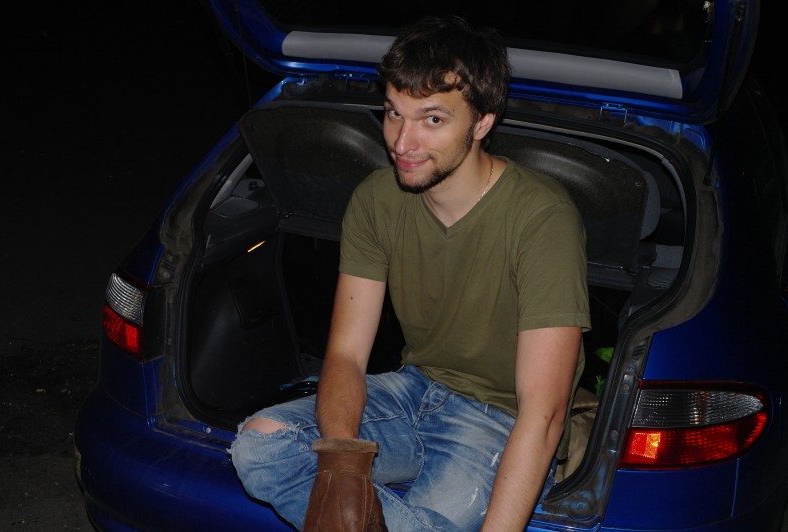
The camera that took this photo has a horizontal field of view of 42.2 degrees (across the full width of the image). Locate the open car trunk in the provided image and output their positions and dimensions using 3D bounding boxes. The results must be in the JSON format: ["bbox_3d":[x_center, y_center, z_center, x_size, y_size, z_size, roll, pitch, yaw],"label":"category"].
[{"bbox_3d":[0.070,0.008,2.270,1.030,0.670,0.680,10,18,16],"label":"open car trunk"}]

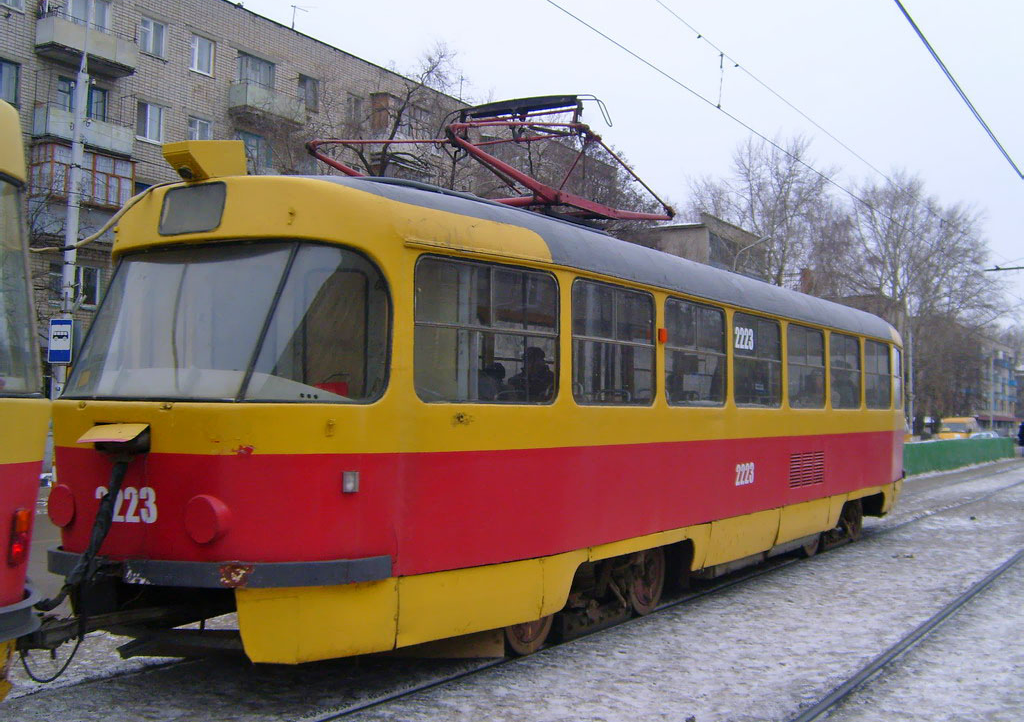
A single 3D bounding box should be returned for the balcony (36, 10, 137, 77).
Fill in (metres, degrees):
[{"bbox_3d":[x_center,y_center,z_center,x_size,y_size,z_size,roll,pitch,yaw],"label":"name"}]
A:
[{"bbox_3d":[-12.884,-9.610,31.487,0.870,1.070,2.850,-1,-3,34],"label":"balcony"}]

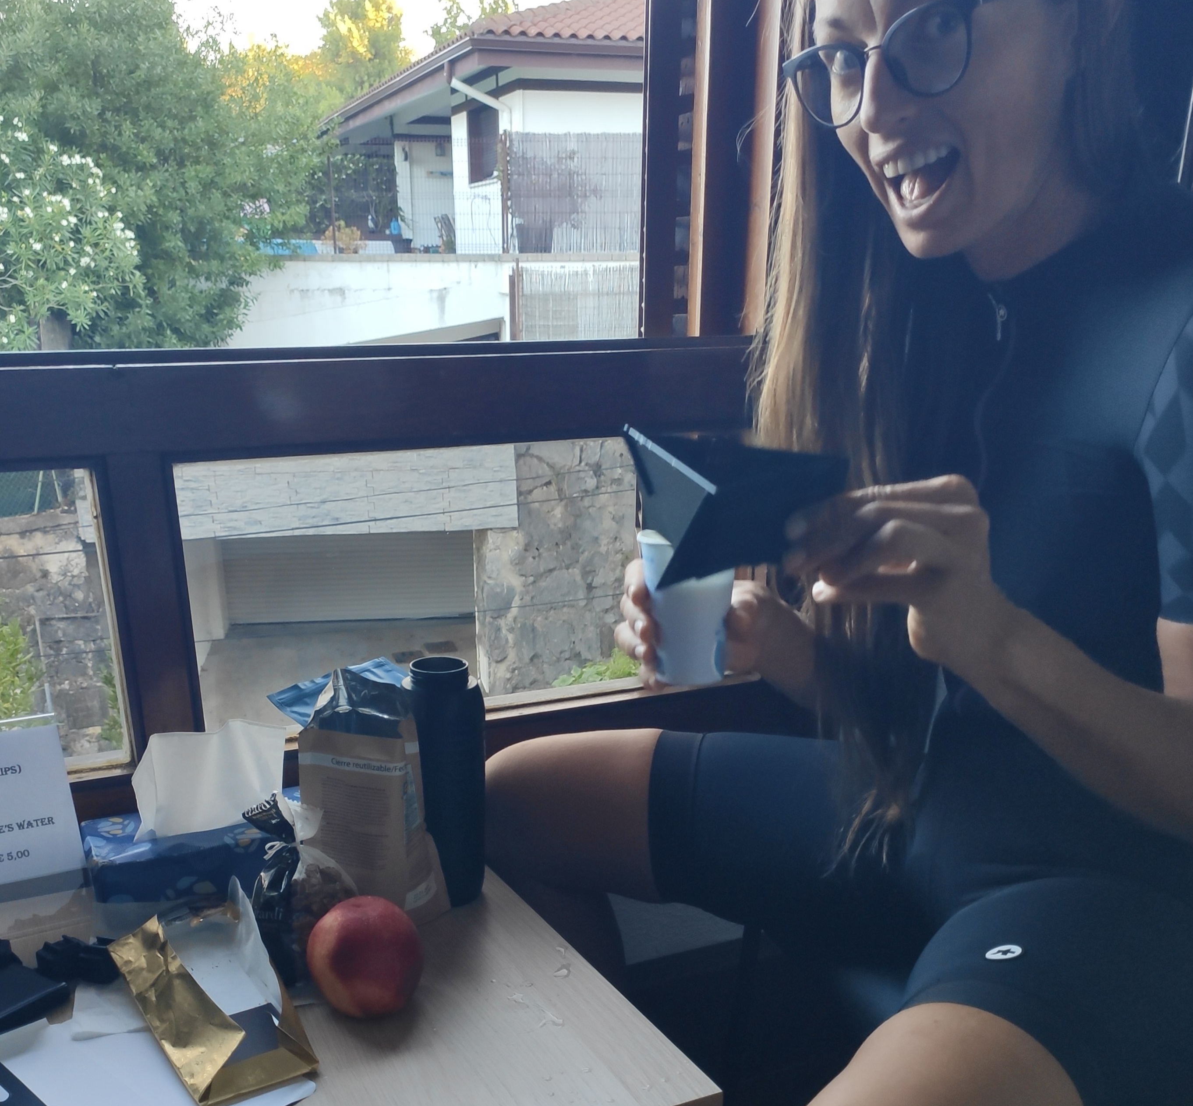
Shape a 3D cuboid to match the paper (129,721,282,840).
[{"bbox_3d":[-0.360,0.210,1.115,0.138,0.102,0.045,-4,14,-20],"label":"paper"}]

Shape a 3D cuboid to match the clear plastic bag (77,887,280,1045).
[{"bbox_3d":[-0.356,0.339,1.015,0.155,0.050,0.135,-4,12,-22],"label":"clear plastic bag"}]

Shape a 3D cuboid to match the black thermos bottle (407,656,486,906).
[{"bbox_3d":[-0.138,0.204,1.086,0.080,0.217,0.080,0,13,0],"label":"black thermos bottle"}]

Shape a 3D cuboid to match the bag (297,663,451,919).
[{"bbox_3d":[-0.195,0.209,1.061,0.113,0.218,0.066,3,13,12],"label":"bag"}]

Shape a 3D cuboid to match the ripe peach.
[{"bbox_3d":[-0.178,0.310,0.916,0.087,0.087,0.087,0,13,0],"label":"ripe peach"}]

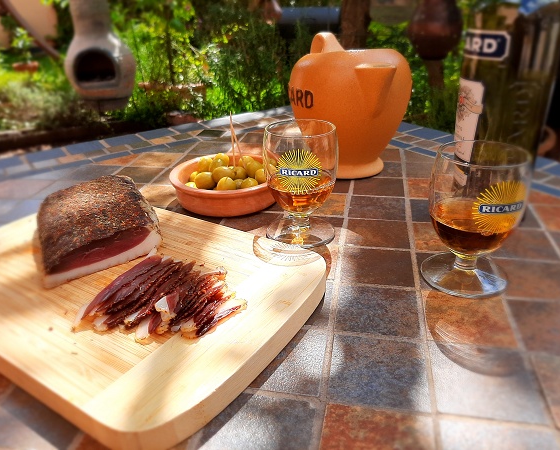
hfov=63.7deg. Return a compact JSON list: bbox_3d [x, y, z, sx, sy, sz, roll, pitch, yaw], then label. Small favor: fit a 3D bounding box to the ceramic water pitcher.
[{"bbox_3d":[0.081,-0.140,0.535,0.137,0.151,0.152,-10,29,-14],"label":"ceramic water pitcher"}]

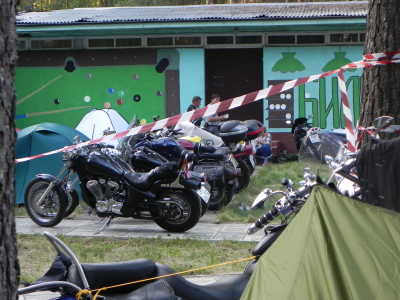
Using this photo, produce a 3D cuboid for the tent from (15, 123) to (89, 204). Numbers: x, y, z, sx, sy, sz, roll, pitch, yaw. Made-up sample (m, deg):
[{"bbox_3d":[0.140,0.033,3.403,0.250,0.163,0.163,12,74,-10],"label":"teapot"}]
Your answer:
[{"bbox_3d":[-2.600,0.152,14.626,1.650,1.230,2.100,-2,3,-29],"label":"tent"}]

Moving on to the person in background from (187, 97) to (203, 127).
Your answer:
[{"bbox_3d":[-0.135,-0.438,21.205,0.380,1.750,0.500,2,3,32],"label":"person in background"}]

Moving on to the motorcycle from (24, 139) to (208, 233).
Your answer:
[{"bbox_3d":[-1.050,0.402,10.533,2.330,1.140,0.830,1,3,17],"label":"motorcycle"}]

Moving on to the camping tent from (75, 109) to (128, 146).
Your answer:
[{"bbox_3d":[-2.200,-0.193,19.615,1.800,1.420,1.900,1,3,25],"label":"camping tent"}]

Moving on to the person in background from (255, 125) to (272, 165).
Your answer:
[{"bbox_3d":[1.612,-0.119,22.022,0.500,1.030,0.700,1,3,14],"label":"person in background"}]

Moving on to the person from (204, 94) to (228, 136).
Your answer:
[{"bbox_3d":[0.363,-0.438,21.004,0.500,1.770,0.480,-3,4,-45],"label":"person"}]

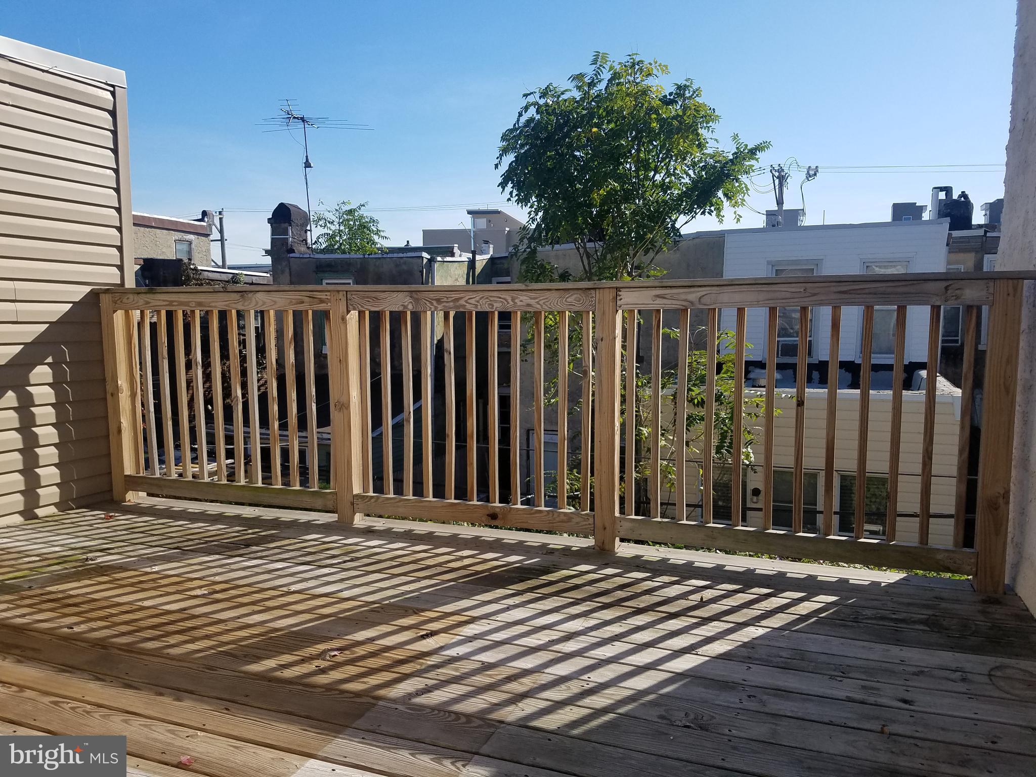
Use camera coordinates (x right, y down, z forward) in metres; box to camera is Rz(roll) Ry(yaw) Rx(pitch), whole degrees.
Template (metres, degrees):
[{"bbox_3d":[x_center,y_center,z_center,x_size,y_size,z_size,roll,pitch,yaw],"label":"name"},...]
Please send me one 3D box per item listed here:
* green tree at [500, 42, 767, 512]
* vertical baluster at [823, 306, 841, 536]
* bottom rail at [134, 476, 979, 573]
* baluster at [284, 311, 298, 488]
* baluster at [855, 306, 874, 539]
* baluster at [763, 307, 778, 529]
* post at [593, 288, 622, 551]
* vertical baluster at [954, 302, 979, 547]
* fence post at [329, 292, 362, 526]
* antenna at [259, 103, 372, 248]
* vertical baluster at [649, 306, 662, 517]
[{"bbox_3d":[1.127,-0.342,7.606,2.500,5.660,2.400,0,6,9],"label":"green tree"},{"bbox_3d":[1.224,0.132,3.037,0.036,0.950,0.036,2,7,20],"label":"vertical baluster"},{"bbox_3d":[-0.231,0.565,3.522,4.044,0.088,0.038,2,7,21],"label":"bottom rail"},{"bbox_3d":[-1.135,0.056,3.902,0.036,0.950,0.036,2,7,20],"label":"baluster"},{"bbox_3d":[1.334,0.135,2.997,0.036,0.950,0.036,2,7,20],"label":"baluster"},{"bbox_3d":[0.987,0.121,3.049,0.034,0.944,0.034,2,7,21],"label":"baluster"},{"bbox_3d":[0.380,0.133,3.269,0.089,1.112,0.089,2,7,21],"label":"post"},{"bbox_3d":[1.657,0.145,2.878,0.036,0.950,0.036,2,7,20],"label":"vertical baluster"},{"bbox_3d":[-0.812,0.095,3.716,0.089,1.112,0.089,2,7,21],"label":"fence post"},{"bbox_3d":[-4.429,-4.633,17.000,2.400,3.320,1.600,1,6,12],"label":"antenna"},{"bbox_3d":[0.567,0.107,3.206,0.034,0.944,0.034,2,7,21],"label":"vertical baluster"}]

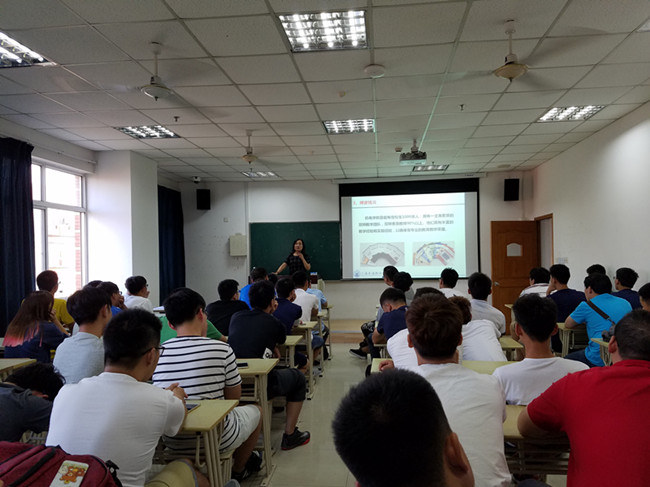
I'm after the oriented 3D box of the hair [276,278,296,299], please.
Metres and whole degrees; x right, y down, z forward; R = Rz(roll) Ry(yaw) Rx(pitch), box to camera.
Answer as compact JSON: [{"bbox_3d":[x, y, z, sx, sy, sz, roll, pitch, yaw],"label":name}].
[{"bbox_3d":[-0.384,0.449,4.870,0.180,0.200,0.210,-2,-1,32],"label":"hair"}]

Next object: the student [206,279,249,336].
[{"bbox_3d":[-0.947,0.965,4.940,0.530,1.244,0.755,-1,-2,13],"label":"student"}]

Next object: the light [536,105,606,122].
[{"bbox_3d":[2.676,-1.434,5.359,0.590,0.080,0.590,-1,-1,7],"label":"light"}]

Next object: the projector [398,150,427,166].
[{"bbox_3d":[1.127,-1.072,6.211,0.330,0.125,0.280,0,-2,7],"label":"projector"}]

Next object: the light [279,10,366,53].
[{"bbox_3d":[0.013,-1.440,3.255,0.590,0.080,0.590,-1,-1,7],"label":"light"}]

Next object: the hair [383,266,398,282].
[{"bbox_3d":[0.785,0.369,5.721,0.175,0.200,0.205,0,-1,-23],"label":"hair"}]

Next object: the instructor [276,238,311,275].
[{"bbox_3d":[-0.532,0.714,8.860,0.600,1.580,0.380,-1,-1,7],"label":"instructor"}]

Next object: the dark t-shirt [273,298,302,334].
[{"bbox_3d":[-0.389,0.753,4.339,0.440,0.560,0.340,-1,-2,12],"label":"dark t-shirt"}]

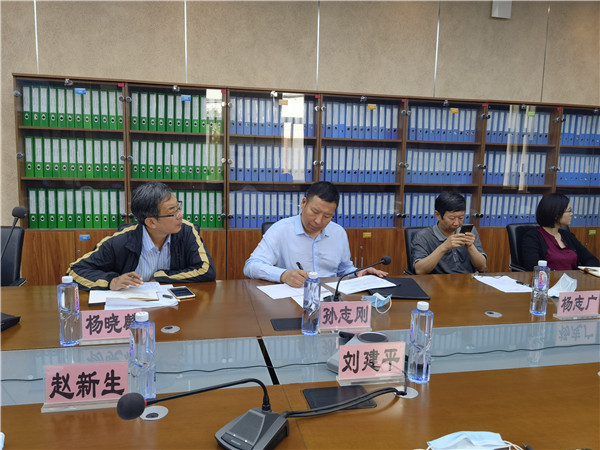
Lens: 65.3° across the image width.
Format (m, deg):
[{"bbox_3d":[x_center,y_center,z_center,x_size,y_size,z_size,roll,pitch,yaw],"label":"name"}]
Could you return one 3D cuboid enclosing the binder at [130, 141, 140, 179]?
[{"bbox_3d":[-1.397,-0.560,4.039,0.059,0.317,0.280,0,7,-11],"label":"binder"}]

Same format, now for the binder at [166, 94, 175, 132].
[{"bbox_3d":[-1.099,-0.938,4.018,0.060,0.315,0.280,0,7,-12],"label":"binder"}]

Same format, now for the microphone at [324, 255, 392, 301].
[{"bbox_3d":[0.259,0.264,2.076,0.390,0.210,0.120,-5,9,-40],"label":"microphone"}]

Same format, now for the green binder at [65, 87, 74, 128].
[{"bbox_3d":[-1.856,-0.943,3.859,0.056,0.315,0.285,0,7,-12],"label":"green binder"}]

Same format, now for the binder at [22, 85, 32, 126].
[{"bbox_3d":[-2.187,-0.953,3.834,0.059,0.317,0.280,0,7,-11],"label":"binder"}]

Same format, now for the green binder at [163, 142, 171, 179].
[{"bbox_3d":[-1.142,-0.554,4.074,0.060,0.318,0.285,0,7,-12],"label":"green binder"}]

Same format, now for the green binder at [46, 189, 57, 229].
[{"bbox_3d":[-2.052,-0.146,3.958,0.059,0.317,0.280,0,7,-11],"label":"green binder"}]

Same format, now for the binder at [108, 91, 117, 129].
[{"bbox_3d":[-1.555,-0.955,3.960,0.059,0.317,0.280,0,7,-11],"label":"binder"}]

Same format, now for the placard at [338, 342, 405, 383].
[{"bbox_3d":[0.208,0.398,1.347,0.200,0.110,0.040,0,7,-11],"label":"placard"}]

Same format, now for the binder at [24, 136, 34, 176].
[{"bbox_3d":[-2.172,-0.554,3.843,0.060,0.315,0.280,0,7,-12],"label":"binder"}]

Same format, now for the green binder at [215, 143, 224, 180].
[{"bbox_3d":[-0.714,-0.556,4.148,0.056,0.315,0.285,0,7,-12],"label":"green binder"}]

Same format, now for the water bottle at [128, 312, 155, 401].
[{"bbox_3d":[-0.418,0.340,1.241,0.066,0.228,0.066,0,7,-12],"label":"water bottle"}]

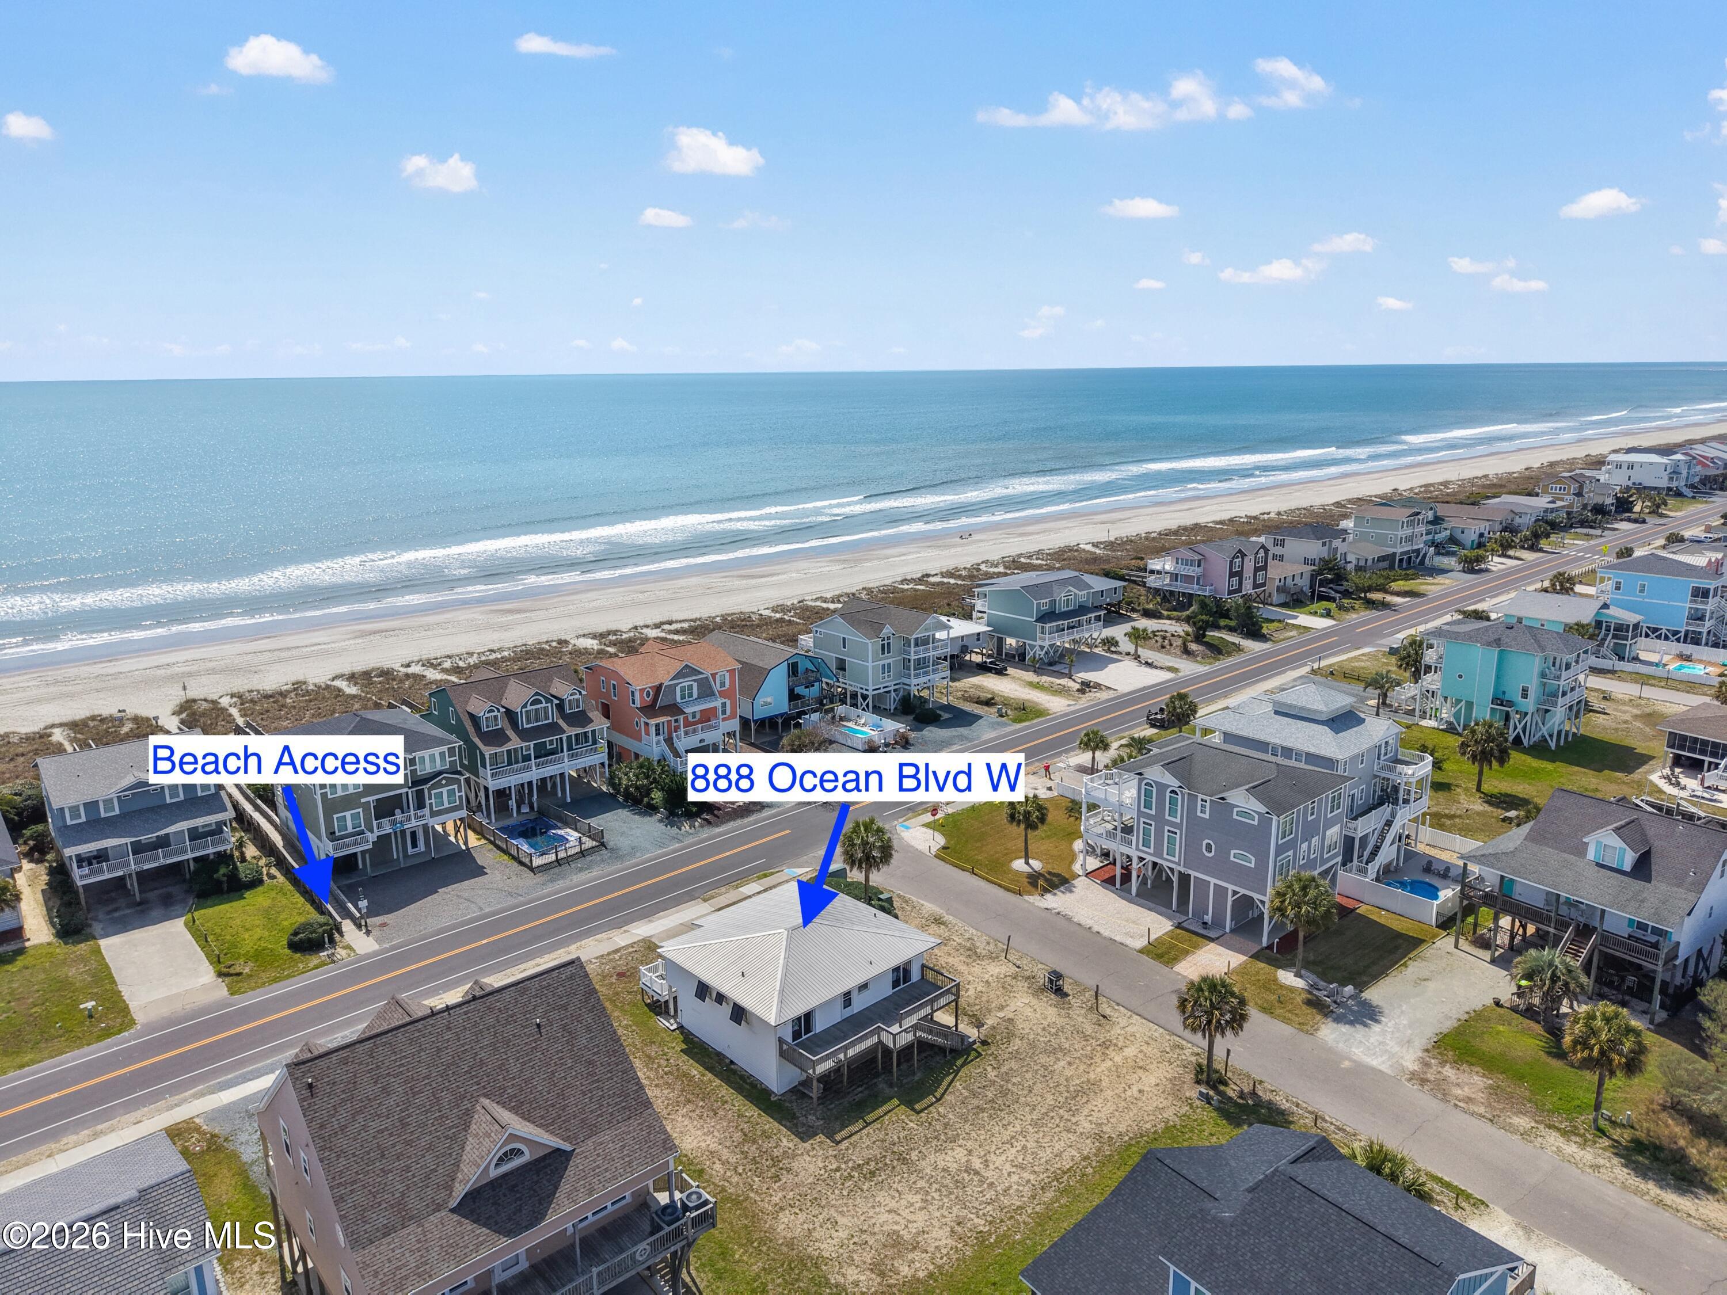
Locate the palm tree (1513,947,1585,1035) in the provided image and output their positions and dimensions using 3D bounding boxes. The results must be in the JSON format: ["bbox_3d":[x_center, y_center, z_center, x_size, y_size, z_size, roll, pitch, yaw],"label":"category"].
[{"bbox_3d":[39.787,19.948,69.220,4.400,4.800,4.400,-12,17,-40],"label":"palm tree"}]

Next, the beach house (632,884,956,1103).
[{"bbox_3d":[-4.370,20.880,77.000,14.030,6.420,17.780,-13,18,-43],"label":"beach house"}]

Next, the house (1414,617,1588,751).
[{"bbox_3d":[66.450,2.960,125.040,9.900,11.700,14.700,-13,18,-42],"label":"house"}]

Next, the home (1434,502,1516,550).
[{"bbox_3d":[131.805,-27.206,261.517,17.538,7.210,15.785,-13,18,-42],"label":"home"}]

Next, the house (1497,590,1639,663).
[{"bbox_3d":[92.850,-2.920,158.250,11.500,7.400,15.600,-13,18,-42],"label":"house"}]

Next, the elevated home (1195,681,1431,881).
[{"bbox_3d":[36.097,9.396,96.619,10.200,13.000,16.400,-12,17,-40],"label":"elevated home"}]

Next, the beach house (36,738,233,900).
[{"bbox_3d":[-61.220,13.870,100.540,12.250,10.670,12.250,-13,18,-43],"label":"beach house"}]

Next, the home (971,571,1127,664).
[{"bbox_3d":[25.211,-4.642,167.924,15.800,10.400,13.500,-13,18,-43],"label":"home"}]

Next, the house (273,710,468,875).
[{"bbox_3d":[-44.070,11.840,105.320,13.140,12.050,16.200,-13,18,-43],"label":"house"}]

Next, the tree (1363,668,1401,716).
[{"bbox_3d":[60.460,4.645,139.289,4.020,4.540,4.020,5,14,24],"label":"tree"}]

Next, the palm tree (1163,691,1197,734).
[{"bbox_3d":[32.960,7.090,124.030,3.500,4.900,3.500,-1,13,0],"label":"palm tree"}]

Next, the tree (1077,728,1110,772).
[{"bbox_3d":[22.498,10.115,117.204,3.365,4.700,3.365,2,13,11],"label":"tree"}]

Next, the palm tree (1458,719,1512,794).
[{"bbox_3d":[55.790,9.770,107.240,4.700,6.800,4.700,-1,13,0],"label":"palm tree"}]

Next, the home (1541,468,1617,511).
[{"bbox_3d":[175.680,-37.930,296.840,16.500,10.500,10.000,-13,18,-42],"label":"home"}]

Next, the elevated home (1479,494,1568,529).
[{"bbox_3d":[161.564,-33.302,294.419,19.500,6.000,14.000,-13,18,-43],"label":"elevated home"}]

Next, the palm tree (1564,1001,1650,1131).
[{"bbox_3d":[37.970,21.530,61.466,3.682,7.400,3.682,8,16,33],"label":"palm tree"}]

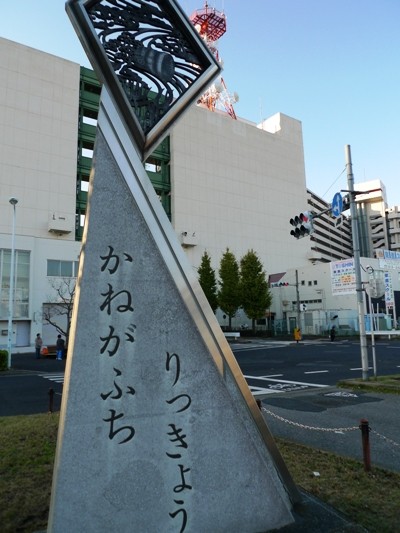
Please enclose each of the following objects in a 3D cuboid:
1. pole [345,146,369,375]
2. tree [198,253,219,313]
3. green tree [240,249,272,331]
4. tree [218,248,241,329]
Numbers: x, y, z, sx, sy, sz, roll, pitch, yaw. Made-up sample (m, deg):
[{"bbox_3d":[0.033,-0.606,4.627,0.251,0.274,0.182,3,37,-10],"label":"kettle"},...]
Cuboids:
[{"bbox_3d":[5.525,-0.292,13.128,0.230,8.426,0.230,0,-7,-13],"label":"pole"},{"bbox_3d":[0.695,2.776,40.777,2.500,9.207,2.500,-2,-7,0],"label":"tree"},{"bbox_3d":[5.975,2.800,41.606,3.500,9.677,3.500,-2,-7,0],"label":"green tree"},{"bbox_3d":[3.218,2.711,41.092,2.600,9.448,2.600,-2,-7,0],"label":"tree"}]

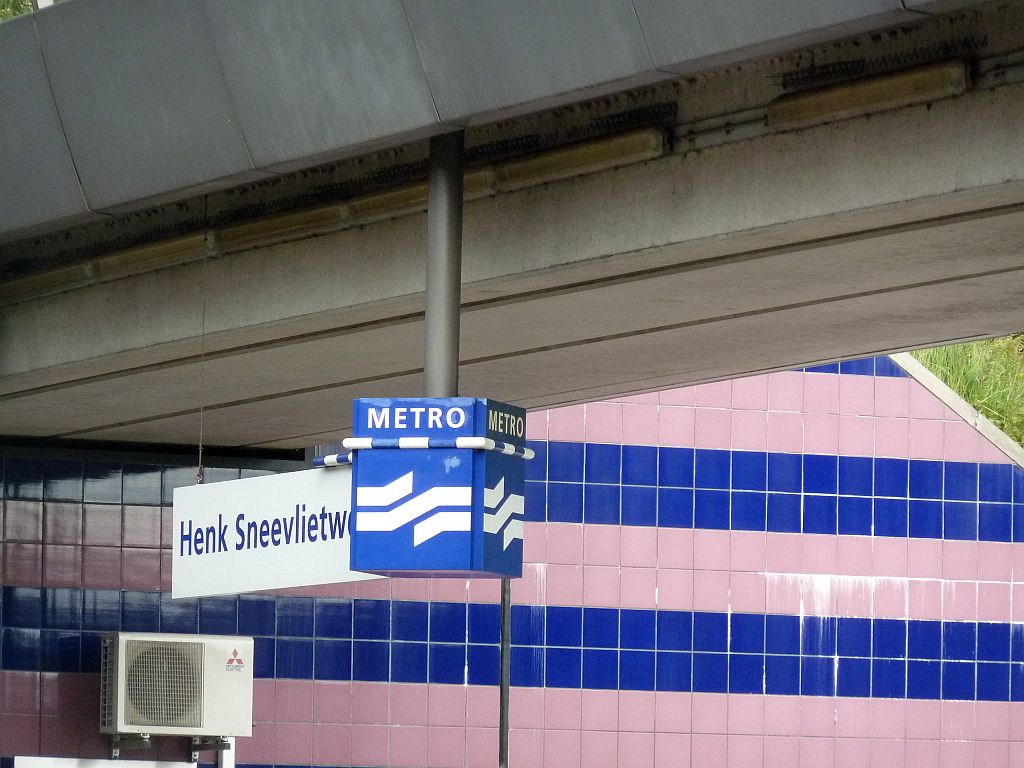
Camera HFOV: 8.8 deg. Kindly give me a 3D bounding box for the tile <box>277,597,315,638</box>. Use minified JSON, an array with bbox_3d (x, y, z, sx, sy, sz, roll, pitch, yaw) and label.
[{"bbox_3d":[-1.236,1.325,37.941,0.234,0.234,0.010,3,-5,-26],"label":"tile"}]

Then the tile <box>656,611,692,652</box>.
[{"bbox_3d":[0.936,1.427,38.364,0.227,0.223,0.010,3,-5,-26],"label":"tile"}]

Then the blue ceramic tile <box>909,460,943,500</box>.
[{"bbox_3d":[2.420,0.563,38.979,0.233,0.230,0.012,3,-5,-27],"label":"blue ceramic tile"}]

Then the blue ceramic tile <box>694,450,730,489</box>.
[{"bbox_3d":[1.153,0.492,38.342,0.233,0.230,0.012,3,-5,-27],"label":"blue ceramic tile"}]

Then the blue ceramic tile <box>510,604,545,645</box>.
[{"bbox_3d":[0.091,1.382,37.956,0.217,0.223,0.010,3,-5,-26],"label":"blue ceramic tile"}]

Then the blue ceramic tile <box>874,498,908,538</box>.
[{"bbox_3d":[2.241,0.795,39.467,0.237,0.237,0.012,3,-5,-27],"label":"blue ceramic tile"}]

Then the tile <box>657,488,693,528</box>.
[{"bbox_3d":[0.952,0.724,38.803,0.237,0.237,0.012,3,-5,-27],"label":"tile"}]

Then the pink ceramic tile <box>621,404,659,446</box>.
[{"bbox_3d":[0.752,0.241,39.096,0.230,0.230,0.012,3,-5,-26],"label":"pink ceramic tile"}]

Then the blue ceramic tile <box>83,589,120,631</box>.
[{"bbox_3d":[-2.275,1.256,36.816,0.227,0.223,0.010,3,-5,-26],"label":"blue ceramic tile"}]

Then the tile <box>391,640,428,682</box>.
[{"bbox_3d":[-0.593,1.602,38.238,0.232,0.232,0.010,3,-5,-26],"label":"tile"}]

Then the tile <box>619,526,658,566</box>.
[{"bbox_3d":[0.745,0.961,39.174,0.236,0.236,0.010,3,-5,-26],"label":"tile"}]

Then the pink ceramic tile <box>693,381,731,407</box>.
[{"bbox_3d":[1.193,0.024,39.459,0.236,0.236,0.010,3,-5,-26],"label":"pink ceramic tile"}]

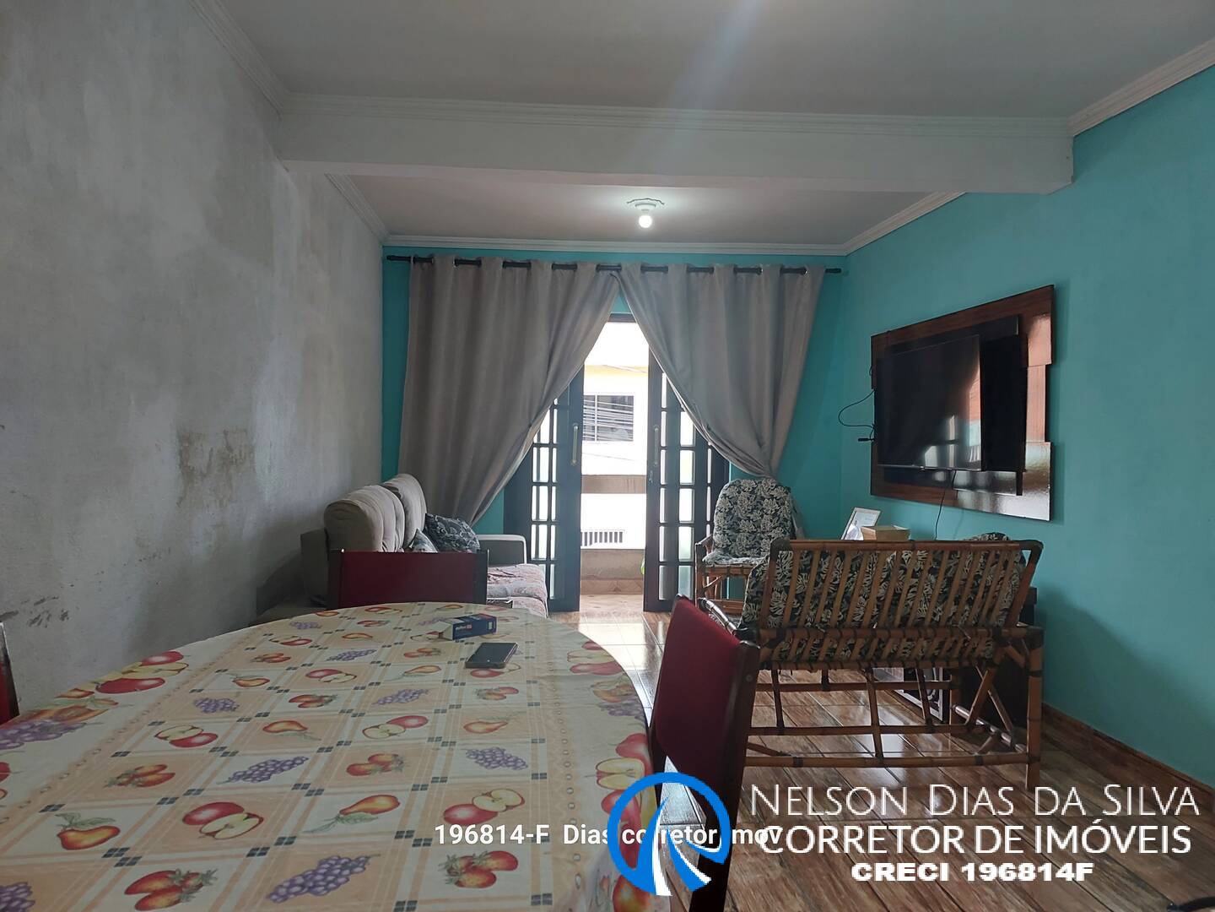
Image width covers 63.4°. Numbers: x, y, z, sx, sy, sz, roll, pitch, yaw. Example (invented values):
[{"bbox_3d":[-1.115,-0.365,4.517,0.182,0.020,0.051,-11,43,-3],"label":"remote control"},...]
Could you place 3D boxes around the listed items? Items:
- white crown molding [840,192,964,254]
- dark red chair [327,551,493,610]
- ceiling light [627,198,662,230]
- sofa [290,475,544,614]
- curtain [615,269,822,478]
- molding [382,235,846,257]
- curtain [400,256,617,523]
[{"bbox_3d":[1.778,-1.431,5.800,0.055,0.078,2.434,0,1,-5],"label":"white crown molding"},{"bbox_3d":[-0.551,0.722,2.590,0.452,0.905,0.500,0,1,-5],"label":"dark red chair"},{"bbox_3d":[0.225,-1.405,5.759,0.210,0.146,0.210,0,1,-5],"label":"ceiling light"},{"bbox_3d":[-0.821,0.620,4.989,1.030,1.010,2.650,0,1,-5],"label":"sofa"},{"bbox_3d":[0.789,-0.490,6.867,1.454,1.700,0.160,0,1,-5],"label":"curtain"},{"bbox_3d":[0.085,-1.465,6.857,3.260,0.078,0.055,0,1,-5],"label":"molding"},{"bbox_3d":[-0.677,-0.330,6.752,1.473,2.050,0.160,0,1,-5],"label":"curtain"}]

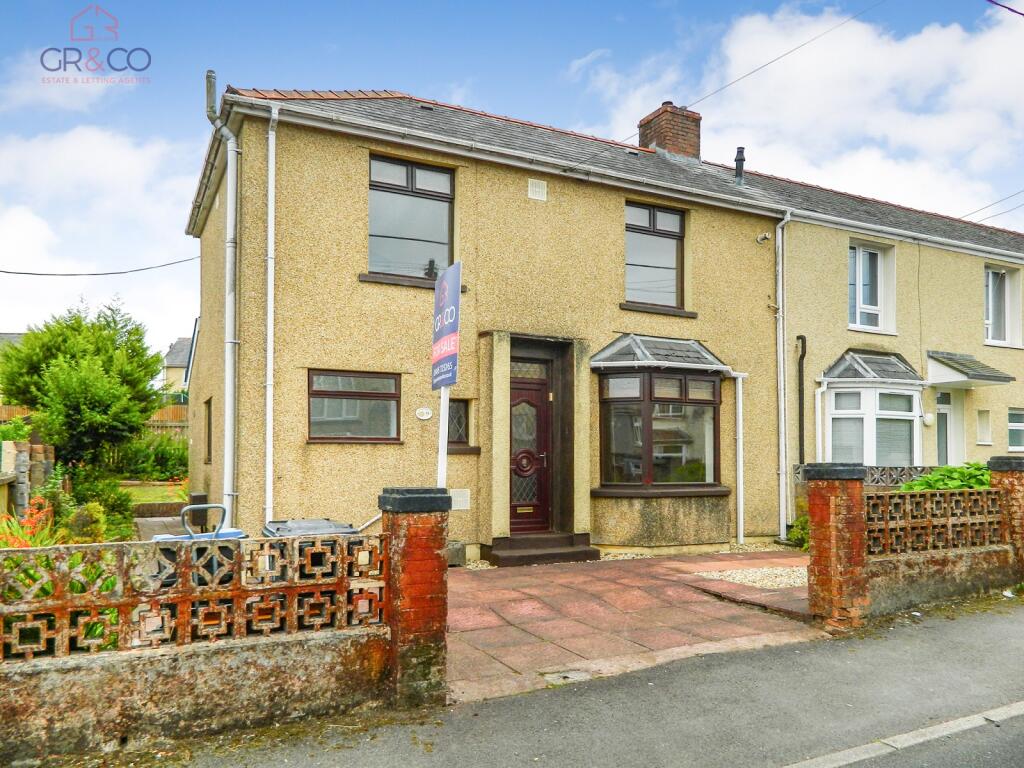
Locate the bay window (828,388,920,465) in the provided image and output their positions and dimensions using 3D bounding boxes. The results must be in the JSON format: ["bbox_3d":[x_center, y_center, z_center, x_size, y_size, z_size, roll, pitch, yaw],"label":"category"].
[{"bbox_3d":[6.379,0.836,12.785,2.125,1.478,0.486,2,-4,-27],"label":"bay window"}]

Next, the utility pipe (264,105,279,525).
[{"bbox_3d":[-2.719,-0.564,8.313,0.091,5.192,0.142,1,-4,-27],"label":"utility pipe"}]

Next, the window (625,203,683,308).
[{"bbox_3d":[2.121,-1.908,11.071,1.200,1.497,0.110,2,-4,-27],"label":"window"}]

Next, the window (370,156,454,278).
[{"bbox_3d":[-1.294,-2.092,9.478,1.184,1.528,0.111,2,-4,-27],"label":"window"}]

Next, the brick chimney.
[{"bbox_3d":[3.225,-5.048,15.136,0.935,1.174,0.840,2,-4,-27],"label":"brick chimney"}]

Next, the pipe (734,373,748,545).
[{"bbox_3d":[3.558,1.145,11.505,0.091,2.662,0.091,3,-4,-27],"label":"pipe"}]

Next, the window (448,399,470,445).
[{"bbox_3d":[-0.747,0.498,9.597,0.405,0.582,0.101,2,-4,-27],"label":"window"}]

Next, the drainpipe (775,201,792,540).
[{"bbox_3d":[4.327,-0.165,11.831,0.084,5.250,0.220,2,-4,-27],"label":"drainpipe"}]

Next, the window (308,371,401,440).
[{"bbox_3d":[-1.862,0.278,8.775,1.110,0.845,0.100,2,-4,-27],"label":"window"}]

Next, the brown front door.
[{"bbox_3d":[0.180,0.856,10.213,0.870,2.409,0.101,2,-4,-27],"label":"brown front door"}]

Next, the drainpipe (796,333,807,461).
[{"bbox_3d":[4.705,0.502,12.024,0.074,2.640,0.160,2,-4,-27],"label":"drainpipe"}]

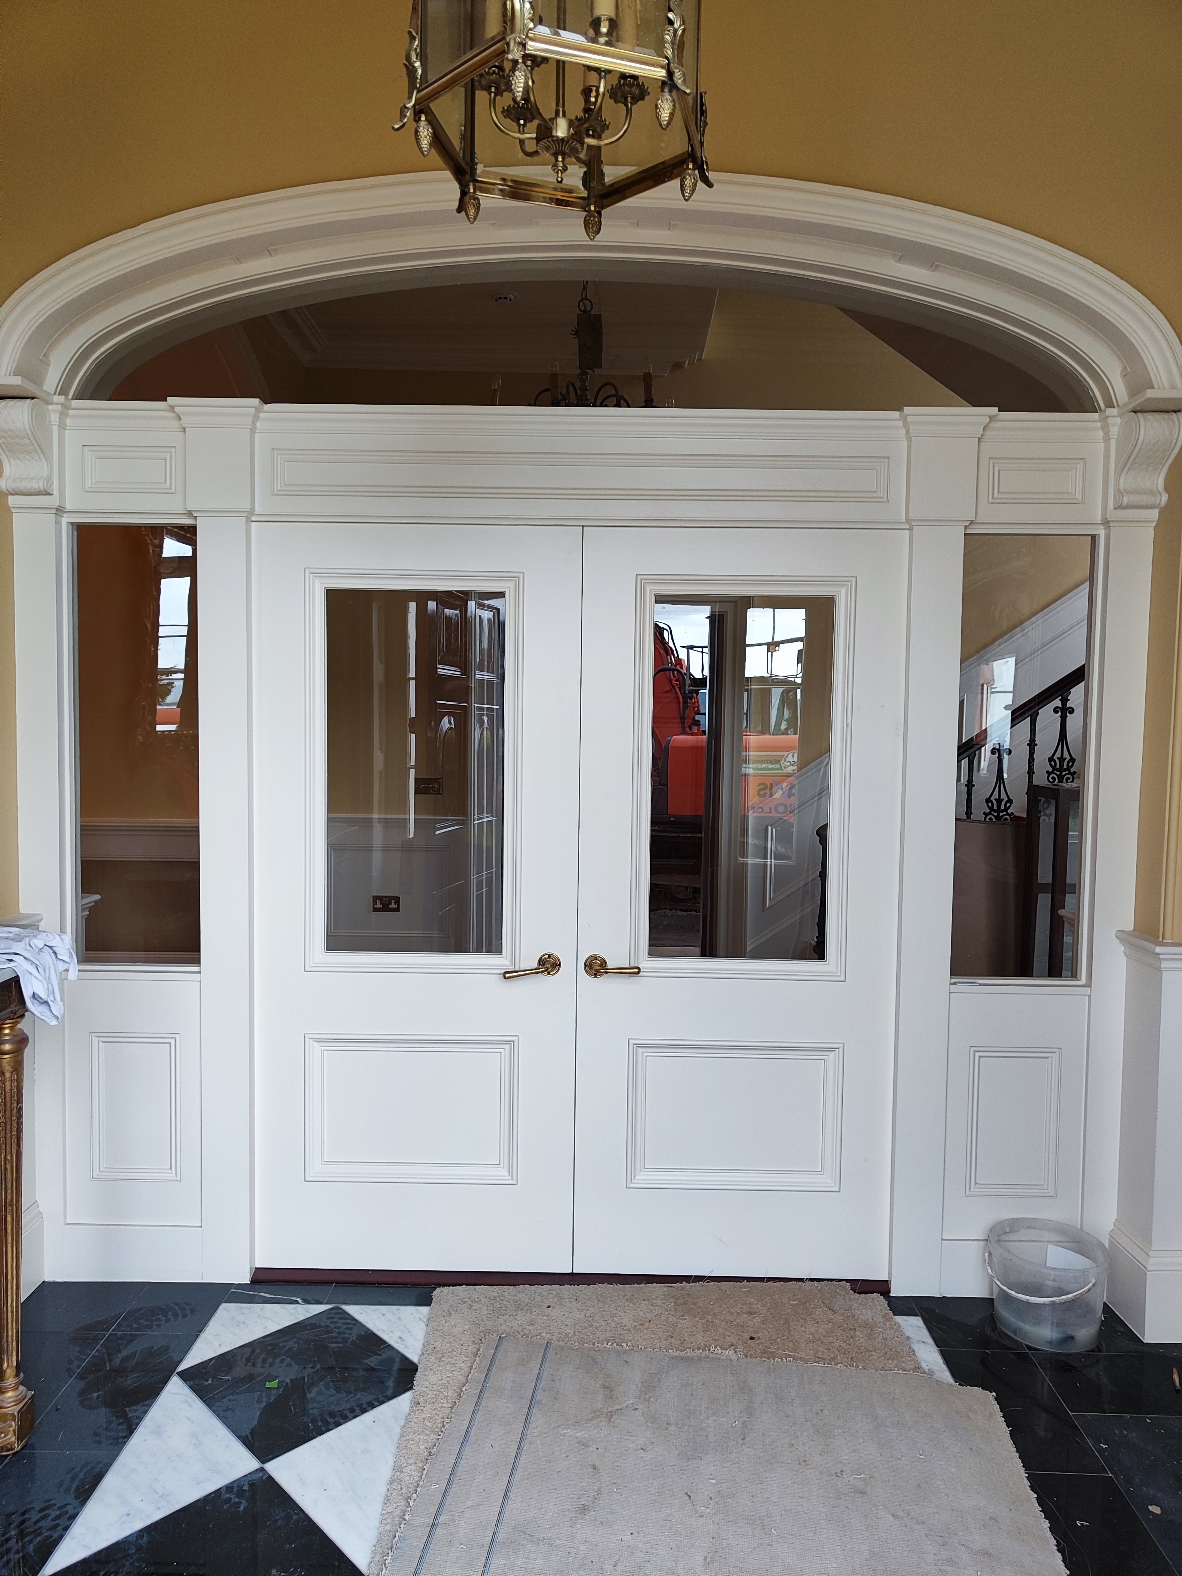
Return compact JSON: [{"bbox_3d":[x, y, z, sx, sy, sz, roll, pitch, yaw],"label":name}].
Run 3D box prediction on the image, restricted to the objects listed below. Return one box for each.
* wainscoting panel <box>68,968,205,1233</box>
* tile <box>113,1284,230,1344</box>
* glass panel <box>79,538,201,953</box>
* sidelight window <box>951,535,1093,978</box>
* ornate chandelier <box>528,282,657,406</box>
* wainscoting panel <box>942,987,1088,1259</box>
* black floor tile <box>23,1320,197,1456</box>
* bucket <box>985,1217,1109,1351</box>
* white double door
[{"bbox_3d":[-1.197,0.817,2.752,0.355,0.676,0.035,1,3,1],"label":"wainscoting panel"},{"bbox_3d":[-1.046,1.317,2.639,0.218,0.015,0.234,1,3,1],"label":"tile"},{"bbox_3d":[-1.170,-0.108,2.730,0.327,1.139,0.024,1,3,1],"label":"glass panel"},{"bbox_3d":[1.113,-0.072,2.696,0.350,1.152,0.050,1,3,1],"label":"sidelight window"},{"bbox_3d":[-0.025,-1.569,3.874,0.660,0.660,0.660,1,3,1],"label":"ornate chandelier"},{"bbox_3d":[1.105,0.855,2.728,0.363,0.677,0.035,1,3,1],"label":"wainscoting panel"},{"bbox_3d":[-1.050,1.334,2.317,0.218,0.015,0.412,1,3,1],"label":"black floor tile"},{"bbox_3d":[1.138,1.235,2.615,0.275,0.209,0.275,1,3,0],"label":"bucket"},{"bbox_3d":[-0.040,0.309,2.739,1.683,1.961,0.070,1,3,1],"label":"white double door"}]

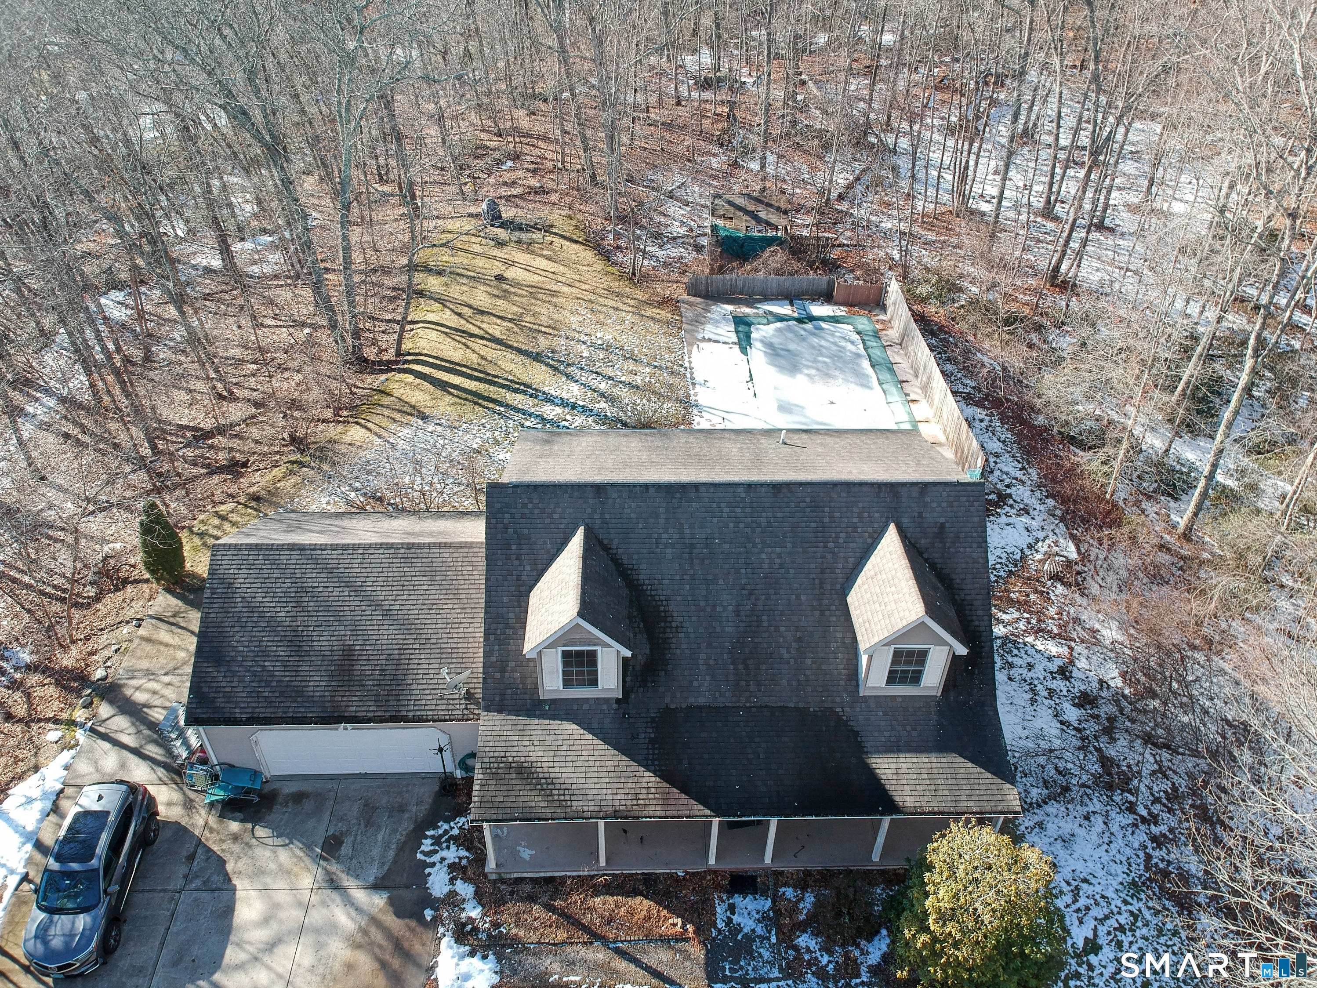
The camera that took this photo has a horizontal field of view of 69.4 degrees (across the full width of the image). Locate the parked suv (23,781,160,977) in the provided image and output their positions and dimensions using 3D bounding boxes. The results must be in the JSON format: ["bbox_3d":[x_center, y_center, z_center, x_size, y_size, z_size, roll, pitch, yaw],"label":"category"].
[{"bbox_3d":[-13.672,9.104,22.880,1.930,1.660,4.720,-2,38,-4],"label":"parked suv"}]

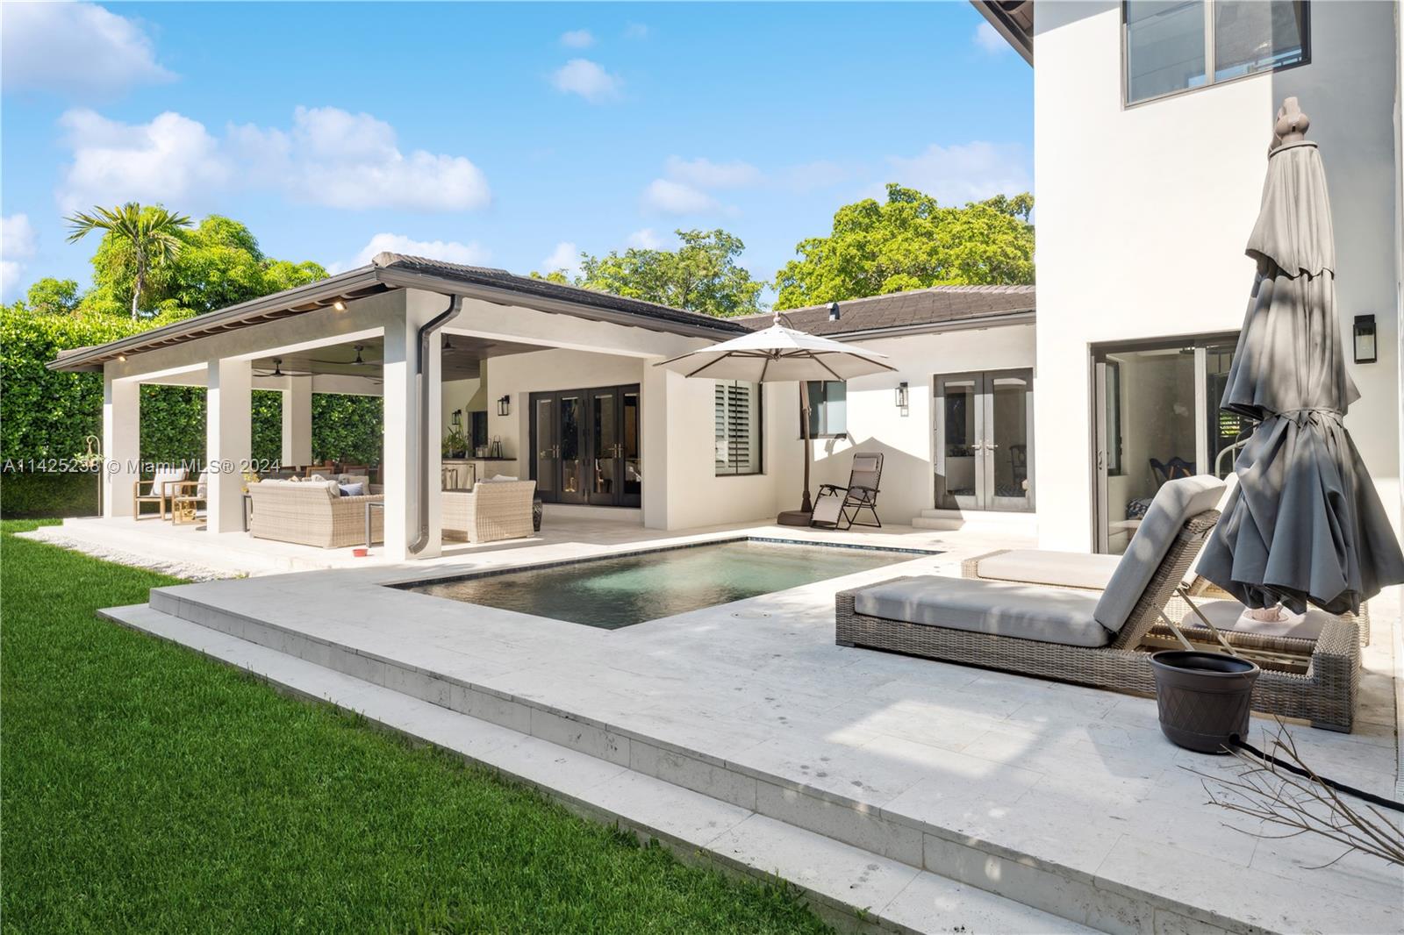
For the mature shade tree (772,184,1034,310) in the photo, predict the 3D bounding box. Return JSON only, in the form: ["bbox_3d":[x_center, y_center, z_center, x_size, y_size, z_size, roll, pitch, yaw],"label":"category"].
[{"bbox_3d":[7.207,-4.208,27.087,9.800,10.241,9.800,0,1,0],"label":"mature shade tree"}]

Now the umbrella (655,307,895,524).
[{"bbox_3d":[1.116,-0.589,11.398,3.300,3.000,3.683,0,1,21],"label":"umbrella"}]

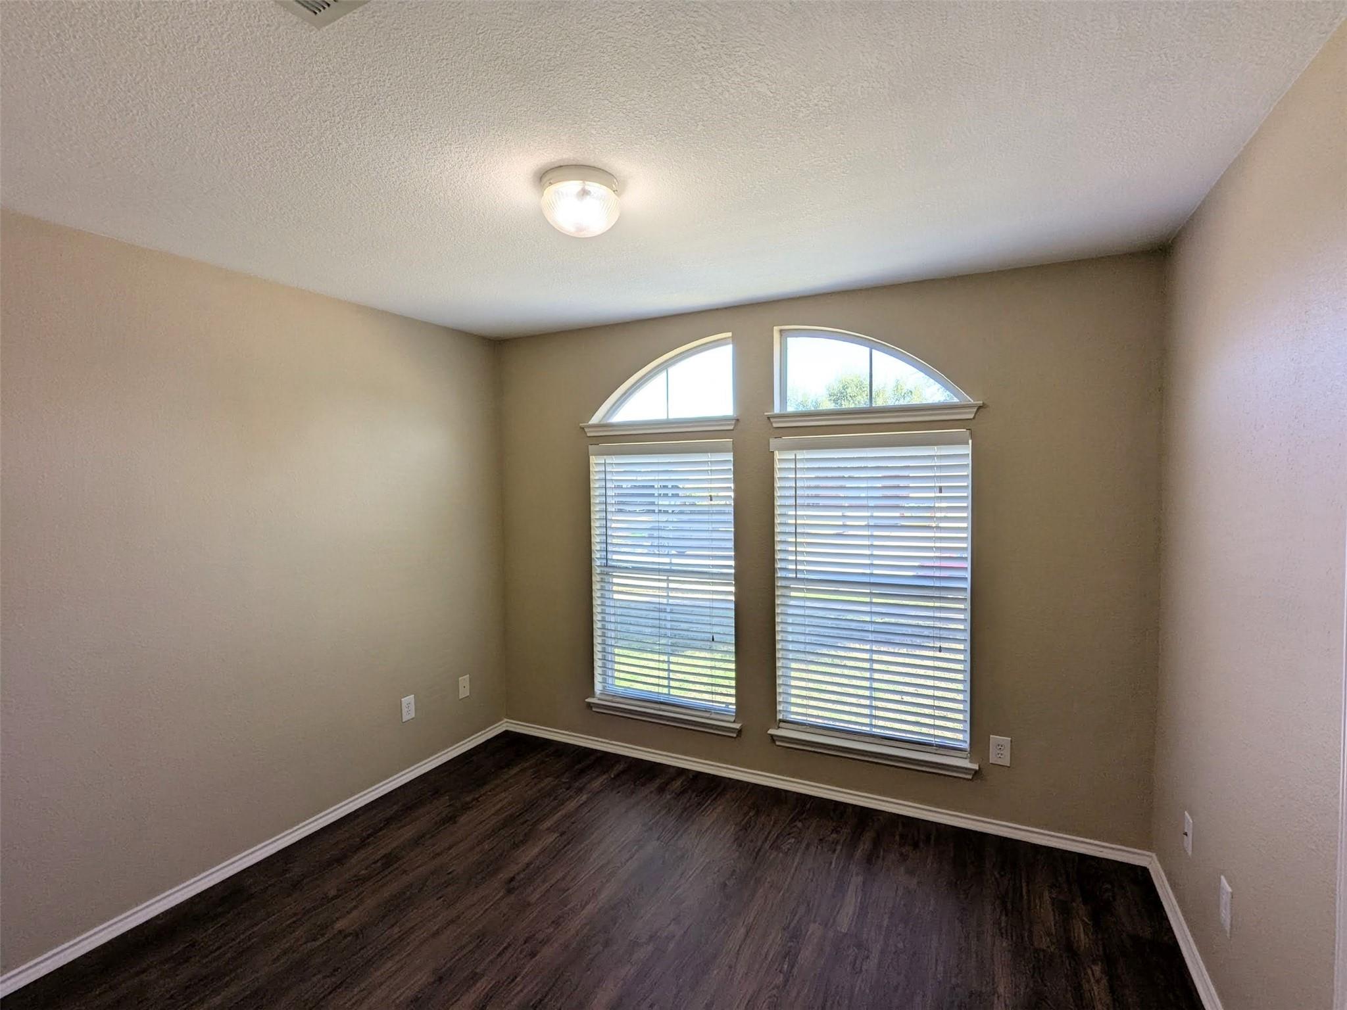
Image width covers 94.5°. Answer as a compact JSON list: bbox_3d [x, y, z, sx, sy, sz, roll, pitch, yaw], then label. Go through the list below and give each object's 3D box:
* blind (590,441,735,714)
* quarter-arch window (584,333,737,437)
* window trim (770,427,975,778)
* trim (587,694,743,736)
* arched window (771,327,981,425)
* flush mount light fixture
[{"bbox_3d":[-0.062,0.395,3.432,0.885,1.472,0.070,1,3,26],"label":"blind"},{"bbox_3d":[-0.074,-0.632,3.396,0.960,0.488,0.120,1,3,26],"label":"quarter-arch window"},{"bbox_3d":[0.924,0.445,2.958,0.955,1.543,0.120,1,3,26],"label":"window trim"},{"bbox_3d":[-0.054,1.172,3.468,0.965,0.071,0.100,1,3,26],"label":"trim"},{"bbox_3d":[0.911,-0.624,2.909,0.958,0.494,0.120,1,3,26],"label":"arched window"},{"bbox_3d":[-0.269,-0.862,1.812,0.228,0.142,0.228,-1,3,0],"label":"flush mount light fixture"}]

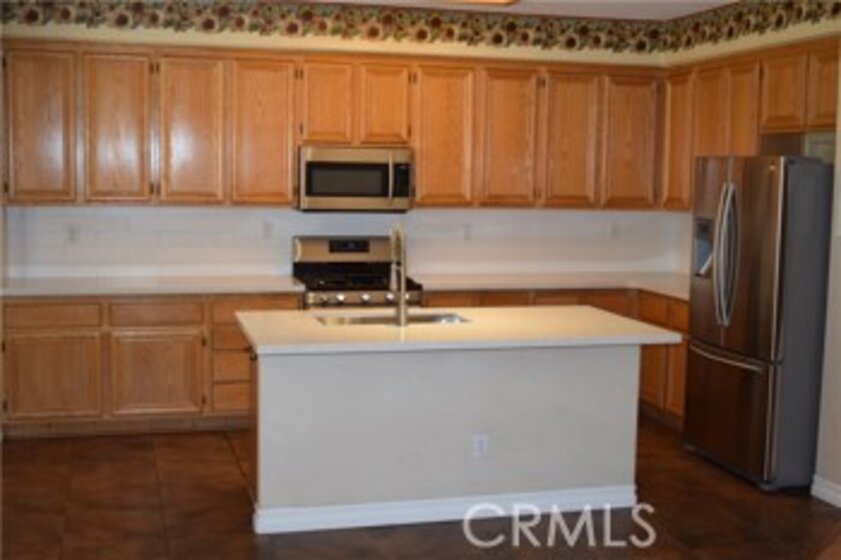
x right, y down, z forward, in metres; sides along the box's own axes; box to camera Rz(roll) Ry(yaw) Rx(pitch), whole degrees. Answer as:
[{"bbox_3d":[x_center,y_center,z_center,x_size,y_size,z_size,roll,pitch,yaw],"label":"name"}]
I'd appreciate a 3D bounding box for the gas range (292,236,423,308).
[{"bbox_3d":[-0.433,0.331,7.138,0.754,1.193,0.700,-1,6,-15],"label":"gas range"}]

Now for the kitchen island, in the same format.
[{"bbox_3d":[0.127,0.670,5.334,1.972,0.922,1.062,-1,6,-15],"label":"kitchen island"}]

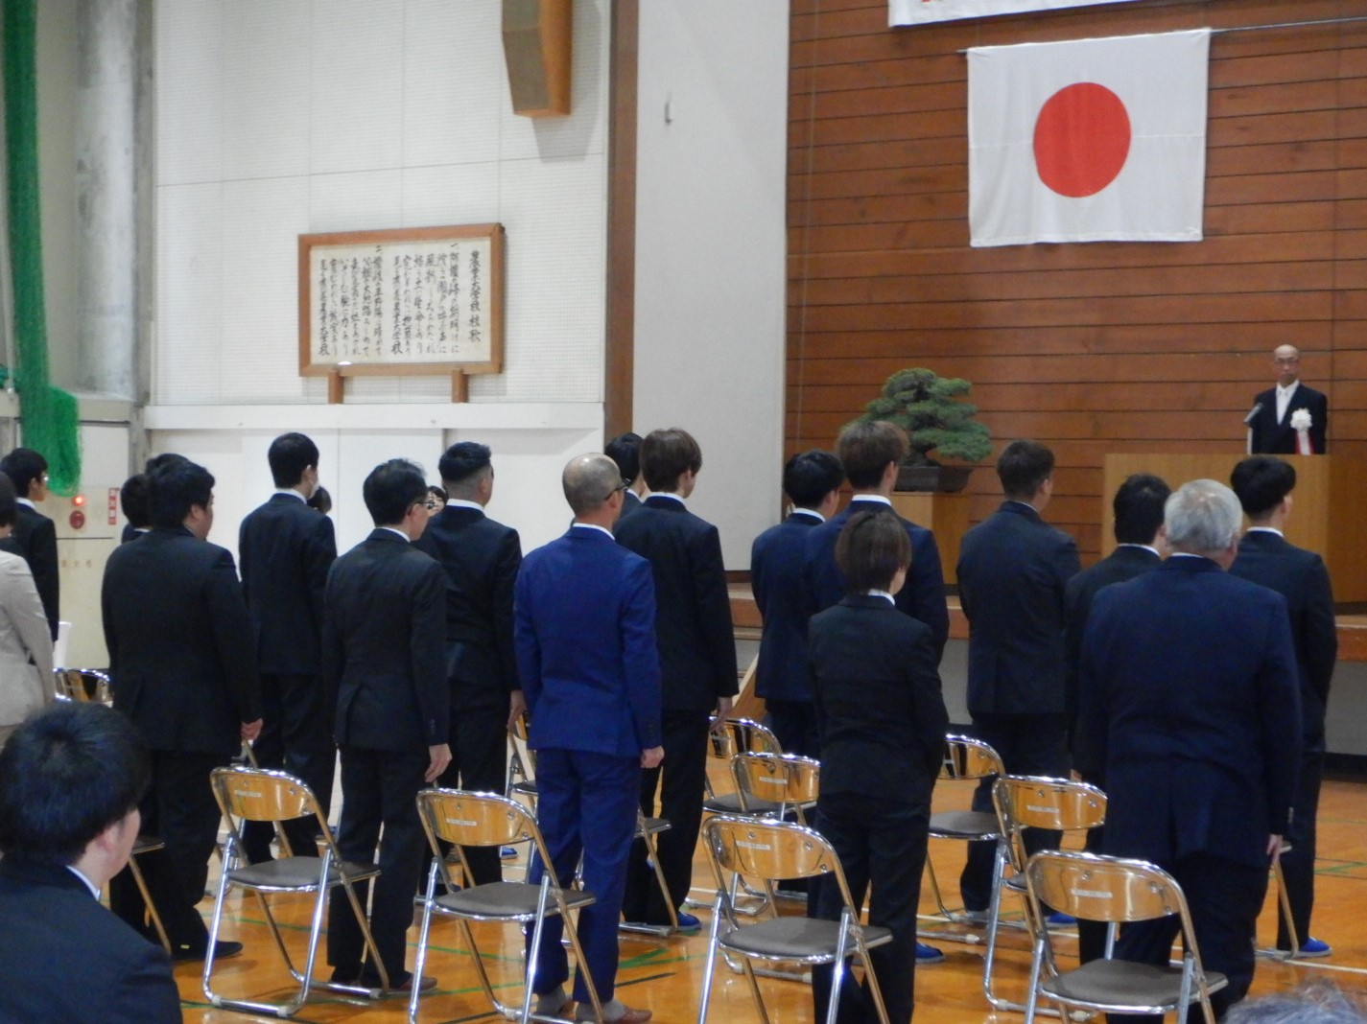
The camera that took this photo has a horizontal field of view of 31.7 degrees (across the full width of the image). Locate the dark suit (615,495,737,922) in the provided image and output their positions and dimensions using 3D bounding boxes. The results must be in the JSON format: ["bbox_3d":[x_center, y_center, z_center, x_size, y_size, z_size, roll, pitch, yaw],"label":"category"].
[{"bbox_3d":[-0.035,0.720,8.889,0.500,1.567,0.300,1,1,34],"label":"dark suit"}]

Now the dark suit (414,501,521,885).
[{"bbox_3d":[-0.867,0.711,9.452,0.500,1.506,0.300,1,1,34],"label":"dark suit"}]

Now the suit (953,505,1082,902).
[{"bbox_3d":[1.272,0.738,9.161,0.510,1.558,0.300,1,1,34],"label":"suit"}]

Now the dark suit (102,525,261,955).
[{"bbox_3d":[-1.718,0.764,8.250,0.570,1.440,0.350,1,1,33],"label":"dark suit"}]

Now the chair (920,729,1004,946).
[{"bbox_3d":[1.038,1.182,8.881,0.440,0.740,0.450,1,1,34],"label":"chair"}]

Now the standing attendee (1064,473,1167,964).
[{"bbox_3d":[1.483,0.717,7.939,0.500,1.701,0.320,1,1,34],"label":"standing attendee"}]

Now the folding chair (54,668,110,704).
[{"bbox_3d":[-2.688,1.087,11.322,0.450,0.740,0.460,1,1,33],"label":"folding chair"}]

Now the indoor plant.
[{"bbox_3d":[1.694,-0.578,16.823,0.900,0.870,0.740,1,1,33],"label":"indoor plant"}]

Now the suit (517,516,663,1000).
[{"bbox_3d":[-0.295,0.778,7.384,0.500,1.470,0.310,1,1,34],"label":"suit"}]

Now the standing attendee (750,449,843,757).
[{"bbox_3d":[0.470,0.637,9.574,0.480,1.750,0.320,1,1,33],"label":"standing attendee"}]

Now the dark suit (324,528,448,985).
[{"bbox_3d":[-0.959,0.778,7.760,0.460,1.450,0.280,1,1,33],"label":"dark suit"}]

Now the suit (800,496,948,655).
[{"bbox_3d":[0.673,0.726,8.527,0.550,1.540,0.310,1,1,33],"label":"suit"}]

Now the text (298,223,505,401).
[{"bbox_3d":[-2.189,-1.499,18.380,1.980,1.290,0.110,1,4,33],"label":"text"}]

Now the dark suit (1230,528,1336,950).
[{"bbox_3d":[2.128,0.800,8.631,0.500,1.485,0.300,1,1,34],"label":"dark suit"}]

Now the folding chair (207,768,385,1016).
[{"bbox_3d":[-1.197,1.156,7.501,0.440,0.745,0.440,1,1,33],"label":"folding chair"}]

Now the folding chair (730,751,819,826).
[{"bbox_3d":[0.421,1.166,8.095,0.440,0.745,0.440,1,1,33],"label":"folding chair"}]

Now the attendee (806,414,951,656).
[{"bbox_3d":[0.675,0.621,8.526,0.560,1.850,0.330,1,1,33],"label":"attendee"}]

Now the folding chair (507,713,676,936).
[{"bbox_3d":[-0.324,1.156,8.705,0.450,0.740,0.460,1,1,33],"label":"folding chair"}]

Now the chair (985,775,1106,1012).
[{"bbox_3d":[1.229,1.185,7.575,0.440,0.745,0.440,1,1,33],"label":"chair"}]

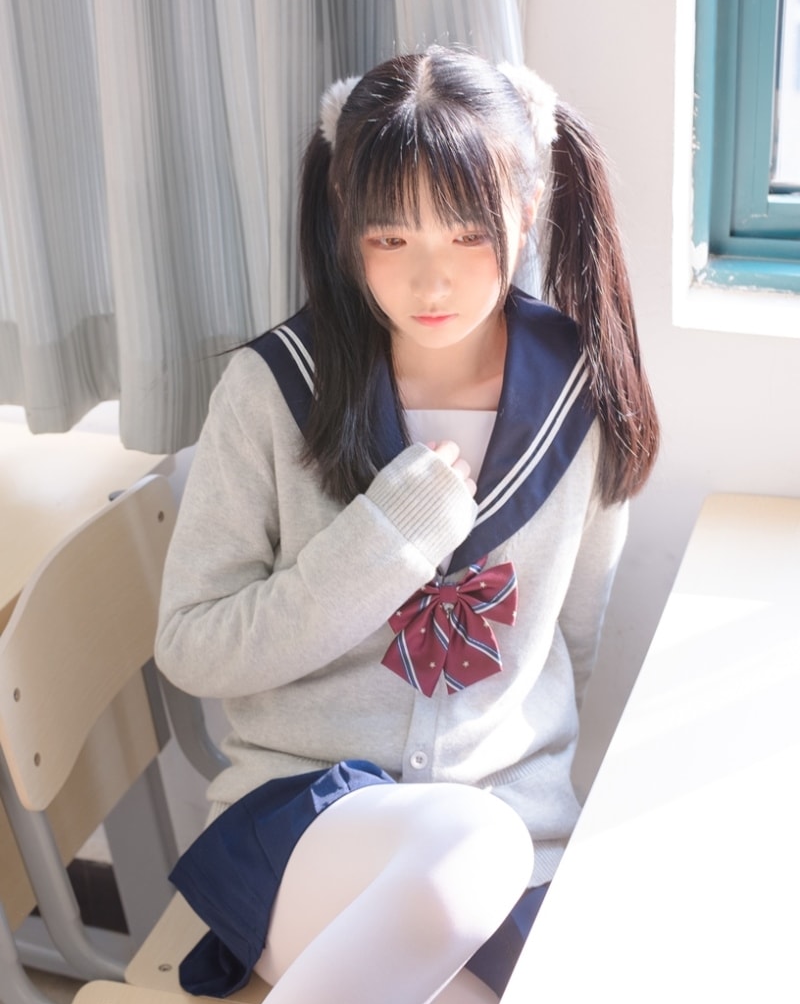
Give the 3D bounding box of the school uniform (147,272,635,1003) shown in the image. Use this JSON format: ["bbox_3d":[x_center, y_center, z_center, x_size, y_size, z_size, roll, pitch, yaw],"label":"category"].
[{"bbox_3d":[-0.009,0.136,2.340,0.440,0.640,0.420,-10,35,-11],"label":"school uniform"}]

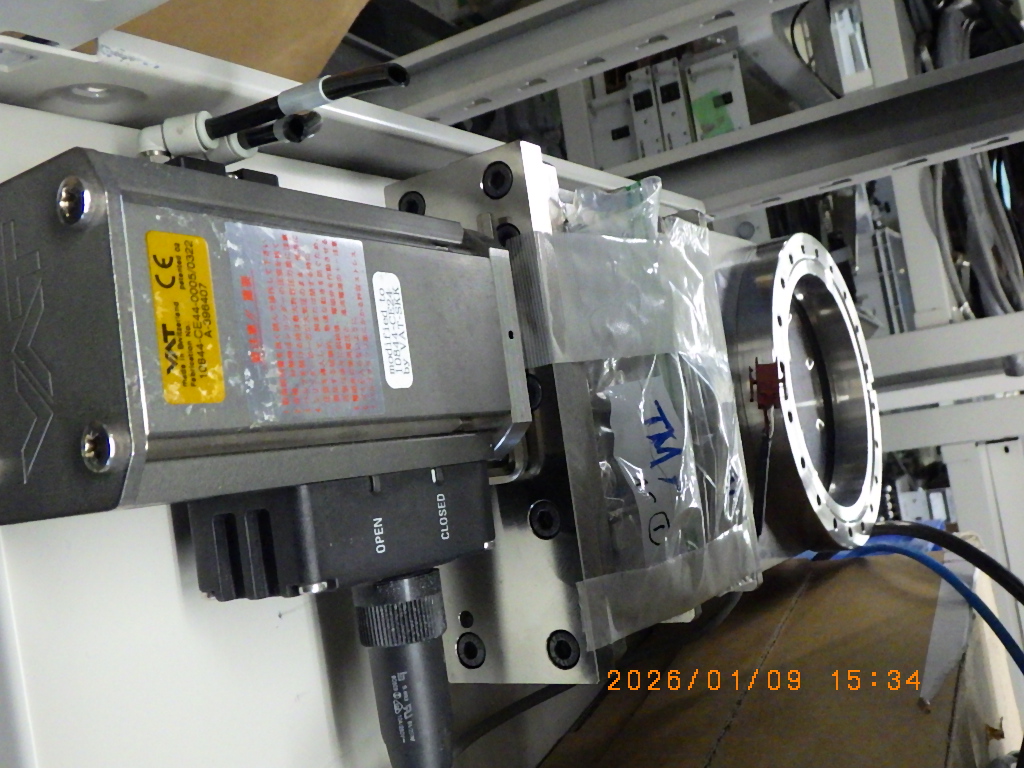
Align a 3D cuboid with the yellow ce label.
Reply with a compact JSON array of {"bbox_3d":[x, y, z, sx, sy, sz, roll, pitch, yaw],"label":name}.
[{"bbox_3d":[-0.087,-0.018,0.271,0.020,0.001,0.047,-1,82,-56],"label":"yellow ce label"}]

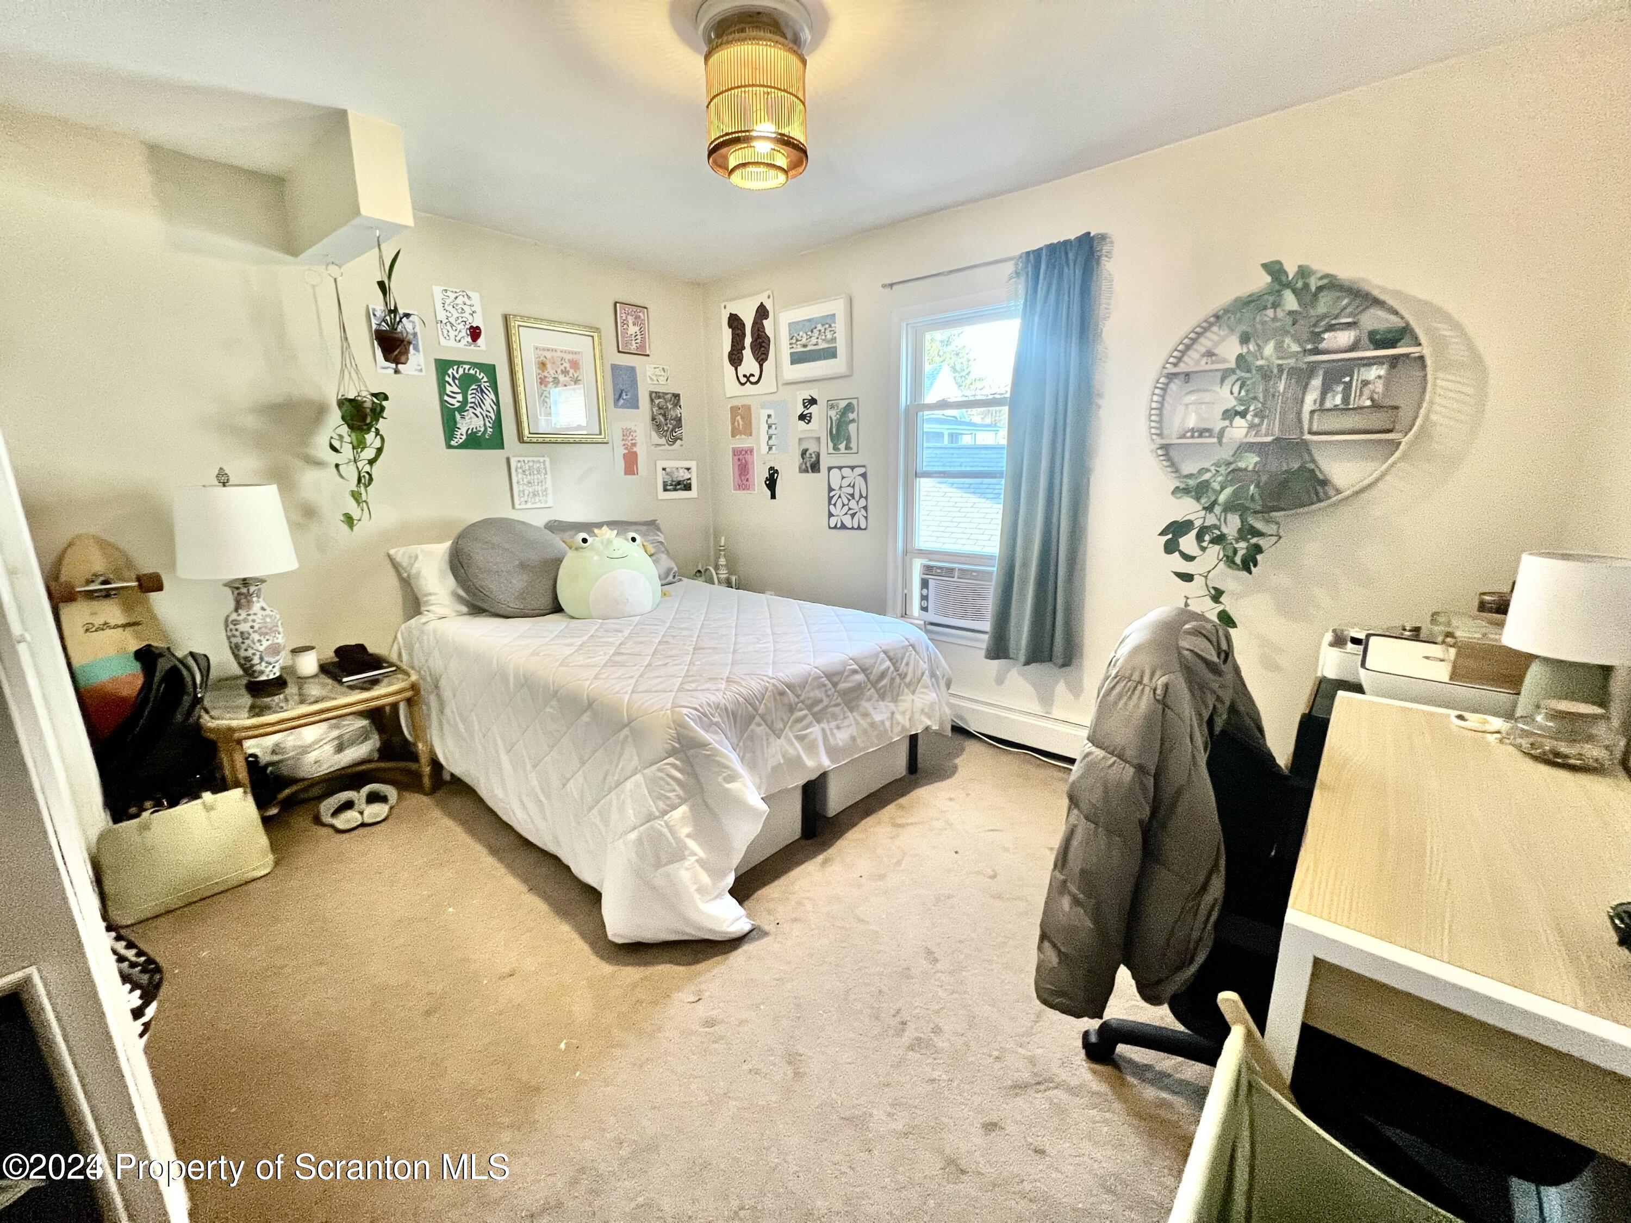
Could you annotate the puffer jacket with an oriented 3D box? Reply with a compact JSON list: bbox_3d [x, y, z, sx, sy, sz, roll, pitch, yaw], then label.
[{"bbox_3d":[0.713,0.366,1.280,0.540,0.760,0.300,-11,17,-36],"label":"puffer jacket"}]

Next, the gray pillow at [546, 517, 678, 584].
[{"bbox_3d":[-1.104,-0.311,3.471,0.160,0.450,0.680,-22,-4,42],"label":"gray pillow"}]

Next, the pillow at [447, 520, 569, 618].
[{"bbox_3d":[-1.354,-0.202,2.791,0.150,0.520,0.520,-42,-14,35],"label":"pillow"}]

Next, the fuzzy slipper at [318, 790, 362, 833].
[{"bbox_3d":[-1.862,0.782,2.404,0.245,0.085,0.105,9,17,33],"label":"fuzzy slipper"}]

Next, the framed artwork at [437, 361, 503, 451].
[{"bbox_3d":[-1.669,-0.994,2.971,0.015,0.402,0.268,10,17,41],"label":"framed artwork"}]

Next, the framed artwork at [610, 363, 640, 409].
[{"bbox_3d":[-1.096,-1.290,3.531,0.015,0.240,0.169,11,18,39],"label":"framed artwork"}]

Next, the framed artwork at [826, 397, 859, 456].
[{"bbox_3d":[0.153,-1.010,3.347,0.210,0.292,0.015,9,16,38],"label":"framed artwork"}]

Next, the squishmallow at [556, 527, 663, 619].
[{"bbox_3d":[-0.979,-0.196,2.831,0.440,0.400,0.360,-10,15,-33],"label":"squishmallow"}]

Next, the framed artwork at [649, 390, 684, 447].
[{"bbox_3d":[-0.920,-1.171,3.773,0.015,0.330,0.239,11,18,39],"label":"framed artwork"}]

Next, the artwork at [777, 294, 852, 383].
[{"bbox_3d":[-0.008,-1.472,3.353,0.455,0.387,0.035,9,16,38],"label":"artwork"}]

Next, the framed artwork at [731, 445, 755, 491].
[{"bbox_3d":[-0.451,-0.894,3.873,0.201,0.285,0.010,9,16,38],"label":"framed artwork"}]

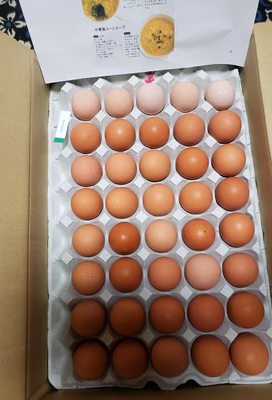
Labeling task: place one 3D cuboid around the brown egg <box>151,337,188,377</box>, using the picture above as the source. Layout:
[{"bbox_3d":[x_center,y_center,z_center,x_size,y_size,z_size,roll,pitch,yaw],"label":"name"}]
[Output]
[{"bbox_3d":[0.042,0.195,0.376,0.045,0.056,0.045,-4,79,3],"label":"brown egg"}]

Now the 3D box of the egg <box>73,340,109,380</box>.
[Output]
[{"bbox_3d":[-0.056,0.200,0.378,0.043,0.055,0.043,-4,78,3],"label":"egg"}]

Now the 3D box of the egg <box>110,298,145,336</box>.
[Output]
[{"bbox_3d":[-0.011,0.150,0.388,0.044,0.056,0.044,-4,79,3],"label":"egg"}]

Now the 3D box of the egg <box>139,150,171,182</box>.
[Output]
[{"bbox_3d":[0.027,-0.048,0.424,0.043,0.056,0.043,-4,79,4],"label":"egg"}]

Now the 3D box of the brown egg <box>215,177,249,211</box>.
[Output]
[{"bbox_3d":[0.131,-0.008,0.409,0.043,0.056,0.043,-4,79,4],"label":"brown egg"}]

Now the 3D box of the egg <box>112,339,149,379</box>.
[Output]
[{"bbox_3d":[-0.007,0.199,0.378,0.044,0.056,0.044,-4,79,3],"label":"egg"}]

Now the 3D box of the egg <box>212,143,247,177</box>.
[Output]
[{"bbox_3d":[0.130,-0.055,0.420,0.043,0.055,0.043,-4,79,3],"label":"egg"}]

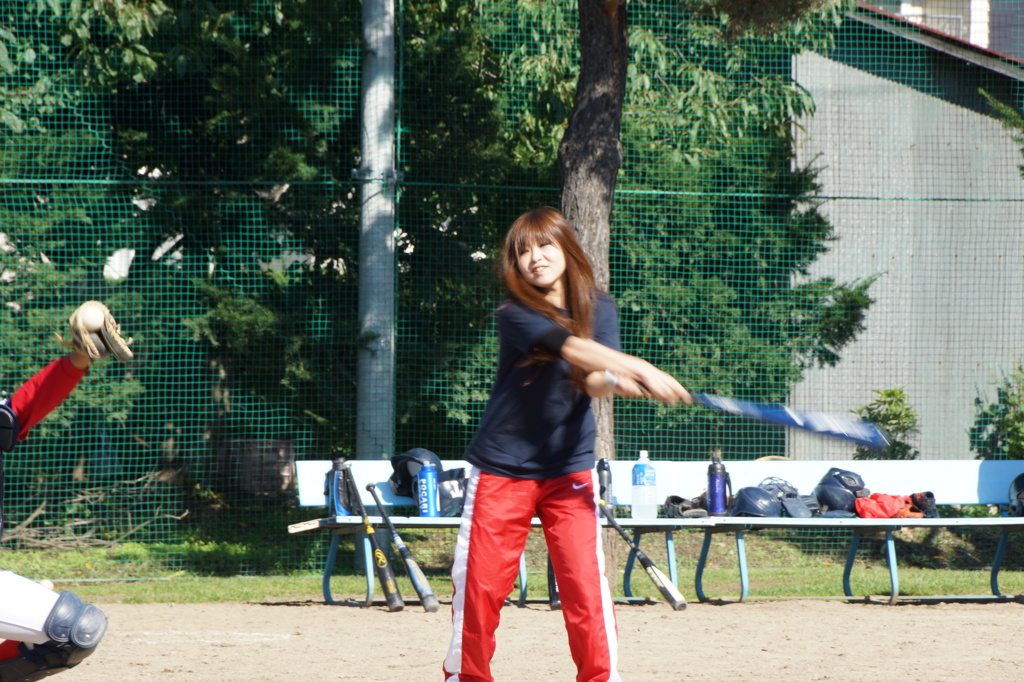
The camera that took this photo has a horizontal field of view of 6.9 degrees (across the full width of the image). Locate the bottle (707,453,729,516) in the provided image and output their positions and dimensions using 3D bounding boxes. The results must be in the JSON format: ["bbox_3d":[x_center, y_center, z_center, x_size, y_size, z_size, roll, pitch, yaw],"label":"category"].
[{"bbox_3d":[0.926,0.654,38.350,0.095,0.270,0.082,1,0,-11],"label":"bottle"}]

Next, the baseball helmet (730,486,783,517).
[{"bbox_3d":[1.103,0.727,38.400,0.240,0.145,0.195,1,0,-21],"label":"baseball helmet"}]

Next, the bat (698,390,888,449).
[{"bbox_3d":[0.689,0.190,24.500,0.820,0.067,0.067,13,0,-11],"label":"bat"}]

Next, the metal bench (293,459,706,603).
[{"bbox_3d":[-0.029,0.858,38.100,1.840,0.645,0.490,0,0,-24],"label":"metal bench"}]

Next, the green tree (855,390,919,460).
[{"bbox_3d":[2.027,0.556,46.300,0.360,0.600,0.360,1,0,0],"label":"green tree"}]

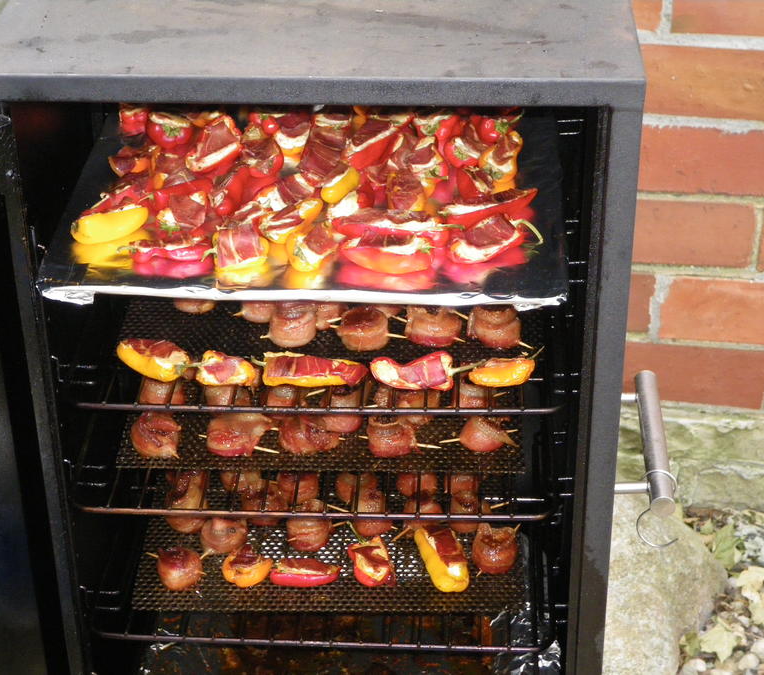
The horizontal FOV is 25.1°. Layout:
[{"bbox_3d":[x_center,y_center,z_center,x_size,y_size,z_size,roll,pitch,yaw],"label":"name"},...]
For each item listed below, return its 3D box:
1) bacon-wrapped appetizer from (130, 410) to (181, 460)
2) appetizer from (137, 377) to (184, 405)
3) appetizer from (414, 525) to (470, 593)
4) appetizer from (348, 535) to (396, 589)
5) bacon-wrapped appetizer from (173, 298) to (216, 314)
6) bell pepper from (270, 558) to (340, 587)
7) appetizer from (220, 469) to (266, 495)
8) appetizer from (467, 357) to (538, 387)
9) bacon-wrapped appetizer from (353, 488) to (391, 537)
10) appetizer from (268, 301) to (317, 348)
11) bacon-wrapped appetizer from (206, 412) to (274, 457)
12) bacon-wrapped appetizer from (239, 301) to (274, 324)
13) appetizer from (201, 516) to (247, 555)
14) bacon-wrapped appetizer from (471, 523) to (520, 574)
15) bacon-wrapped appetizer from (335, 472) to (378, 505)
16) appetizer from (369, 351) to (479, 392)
[{"bbox_3d":[-0.176,0.074,1.331,0.038,0.032,0.036,1,32,3],"label":"bacon-wrapped appetizer"},{"bbox_3d":[-0.178,0.044,1.382,0.036,0.030,0.033,1,32,3],"label":"appetizer"},{"bbox_3d":[0.050,0.183,1.422,0.039,0.029,0.075,-8,32,-11],"label":"appetizer"},{"bbox_3d":[-0.008,0.186,1.422,0.037,0.026,0.047,-4,32,-6],"label":"appetizer"},{"bbox_3d":[-0.148,-0.035,1.358,0.033,0.028,0.033,1,32,3],"label":"bacon-wrapped appetizer"},{"bbox_3d":[-0.062,0.191,1.395,0.056,0.020,0.025,1,32,3],"label":"bell pepper"},{"bbox_3d":[-0.121,0.119,1.503,0.040,0.030,0.033,1,32,3],"label":"appetizer"},{"bbox_3d":[0.085,0.024,1.215,0.049,0.022,0.026,1,33,3],"label":"appetizer"},{"bbox_3d":[-0.010,0.145,1.427,0.034,0.036,0.034,1,33,3],"label":"bacon-wrapped appetizer"},{"bbox_3d":[-0.065,-0.010,1.260,0.034,0.034,0.034,1,33,3],"label":"appetizer"},{"bbox_3d":[-0.109,0.072,1.309,0.050,0.034,0.038,1,33,3],"label":"bacon-wrapped appetizer"},{"bbox_3d":[-0.093,-0.027,1.344,0.033,0.028,0.033,1,32,3],"label":"bacon-wrapped appetizer"},{"bbox_3d":[-0.129,0.162,1.407,0.038,0.034,0.034,1,33,3],"label":"appetizer"},{"bbox_3d":[0.093,0.173,1.408,0.036,0.033,0.035,1,32,3],"label":"bacon-wrapped appetizer"},{"bbox_3d":[-0.022,0.128,1.487,0.037,0.029,0.031,1,32,3],"label":"bacon-wrapped appetizer"},{"bbox_3d":[0.027,0.024,1.214,0.072,0.025,0.034,1,33,3],"label":"appetizer"}]

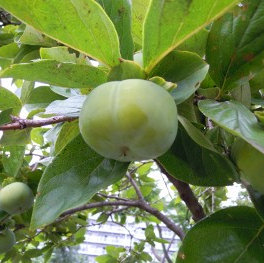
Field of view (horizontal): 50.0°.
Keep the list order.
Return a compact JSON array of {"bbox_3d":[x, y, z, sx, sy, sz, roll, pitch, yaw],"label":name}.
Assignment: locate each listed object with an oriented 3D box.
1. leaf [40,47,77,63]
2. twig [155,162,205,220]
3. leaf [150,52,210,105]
[{"bbox_3d":[-0.073,-0.079,0.290,0.050,0.012,0.032,0,-24,0],"label":"leaf"},{"bbox_3d":[0.077,0.094,0.450,0.027,0.125,0.027,-37,12,2],"label":"twig"},{"bbox_3d":[0.035,-0.043,0.225,0.058,0.020,0.042,13,-27,-26],"label":"leaf"}]

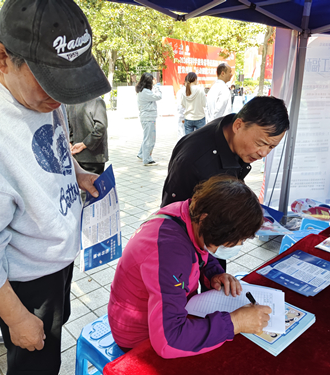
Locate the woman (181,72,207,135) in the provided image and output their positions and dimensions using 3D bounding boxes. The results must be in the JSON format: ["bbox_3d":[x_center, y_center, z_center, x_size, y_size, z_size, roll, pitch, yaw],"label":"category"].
[{"bbox_3d":[0.559,-1.199,5.954,0.470,1.630,0.350,5,17,17],"label":"woman"}]

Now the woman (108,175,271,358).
[{"bbox_3d":[0.058,0.505,1.223,0.670,1.090,0.540,9,18,27],"label":"woman"}]

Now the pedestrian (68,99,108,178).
[{"bbox_3d":[-0.761,-0.329,3.083,0.520,1.660,0.380,8,18,24],"label":"pedestrian"}]

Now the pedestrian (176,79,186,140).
[{"bbox_3d":[0.499,-1.474,6.863,0.480,1.640,0.340,8,18,24],"label":"pedestrian"}]

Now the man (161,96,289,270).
[{"bbox_3d":[0.229,0.257,1.587,0.640,1.350,0.530,14,22,40],"label":"man"}]

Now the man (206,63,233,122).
[{"bbox_3d":[0.779,-0.927,4.887,0.360,1.710,0.500,-6,17,-19],"label":"man"}]

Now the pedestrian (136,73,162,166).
[{"bbox_3d":[-0.301,-1.215,6.053,0.450,1.640,0.450,-2,17,-8],"label":"pedestrian"}]

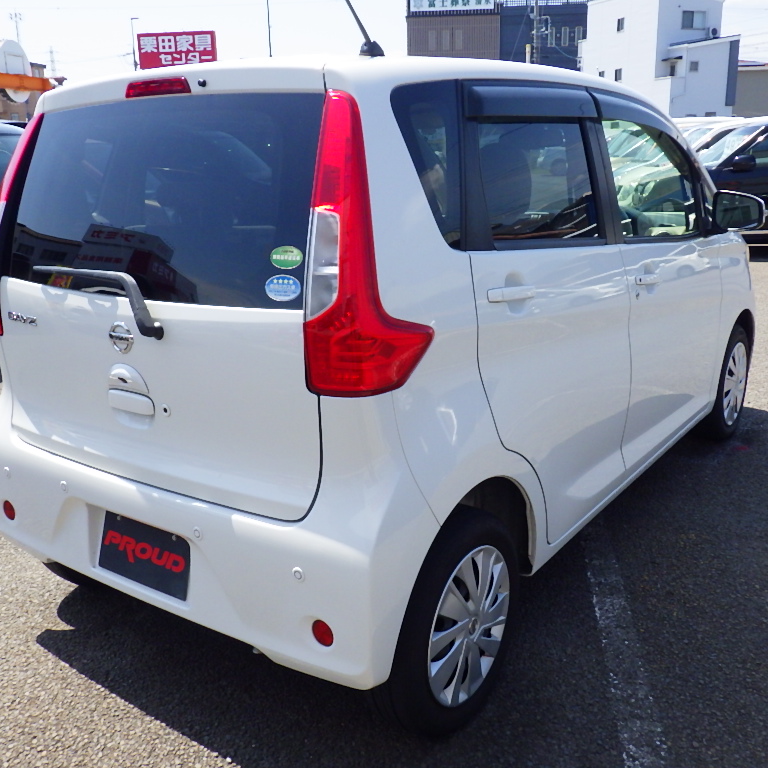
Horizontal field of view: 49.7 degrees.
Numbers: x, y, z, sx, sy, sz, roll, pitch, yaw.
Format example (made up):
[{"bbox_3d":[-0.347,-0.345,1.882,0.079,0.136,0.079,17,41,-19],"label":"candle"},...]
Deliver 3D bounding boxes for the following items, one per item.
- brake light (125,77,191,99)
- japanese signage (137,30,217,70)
[{"bbox_3d":[-0.509,-0.679,1.901,0.226,0.038,0.030,9,1,35],"label":"brake light"},{"bbox_3d":[-10.234,-16.585,41.241,3.850,1.850,0.500,-2,16,0],"label":"japanese signage"}]

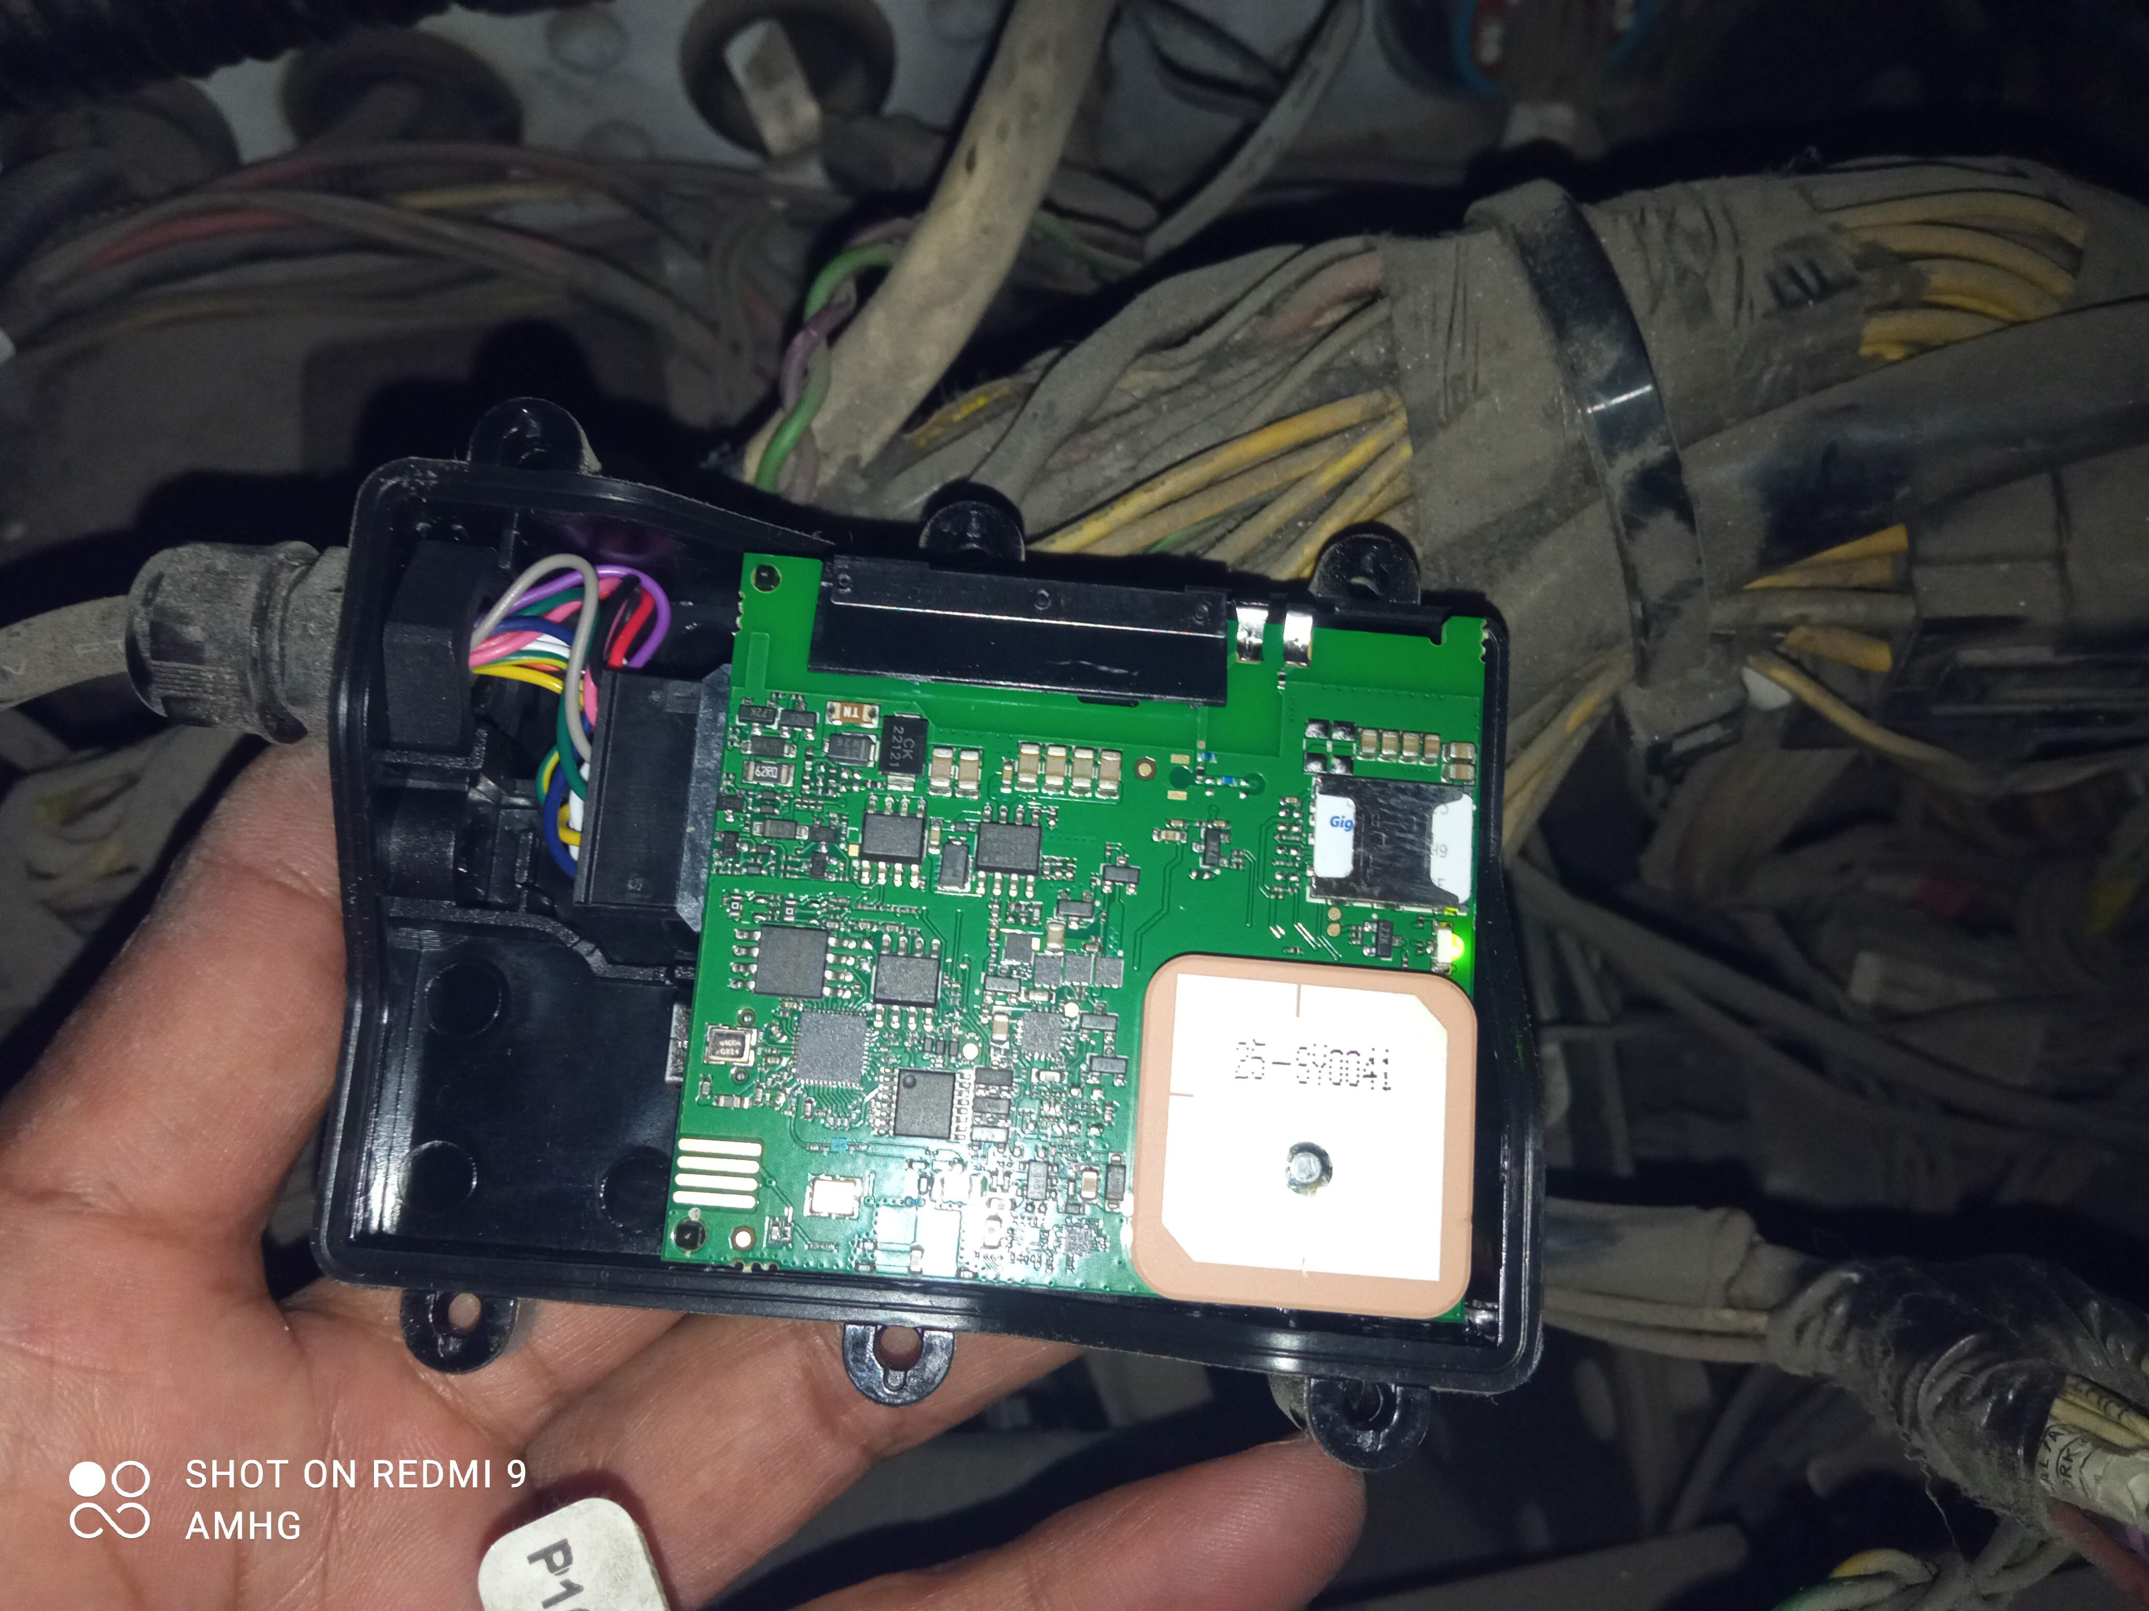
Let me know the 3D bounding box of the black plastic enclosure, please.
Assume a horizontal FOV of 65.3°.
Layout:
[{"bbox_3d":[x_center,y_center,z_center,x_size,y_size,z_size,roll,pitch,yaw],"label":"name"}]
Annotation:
[{"bbox_3d":[-0.011,0.010,0.136,0.092,0.024,0.074,5,79,-1],"label":"black plastic enclosure"}]

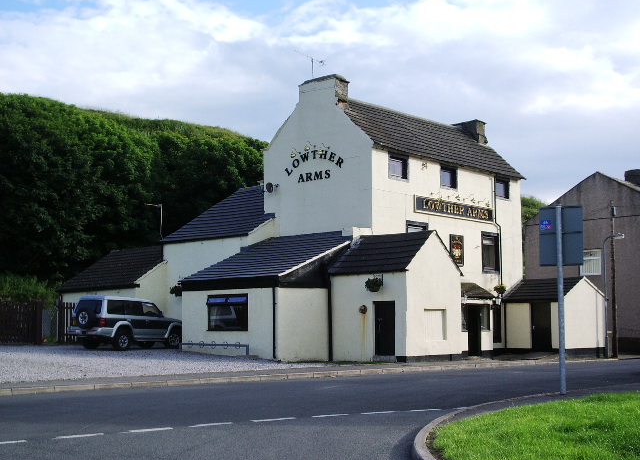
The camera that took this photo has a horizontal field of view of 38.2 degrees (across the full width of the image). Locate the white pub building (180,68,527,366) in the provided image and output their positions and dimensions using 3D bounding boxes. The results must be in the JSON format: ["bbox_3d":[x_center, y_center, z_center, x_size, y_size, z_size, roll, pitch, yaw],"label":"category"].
[{"bbox_3d":[3.173,-0.461,39.940,9.776,11.803,16.807,-5,-8,42],"label":"white pub building"}]

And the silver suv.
[{"bbox_3d":[-7.203,3.557,34.697,1.800,1.880,4.700,-4,-8,31],"label":"silver suv"}]

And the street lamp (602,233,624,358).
[{"bbox_3d":[13.855,3.087,43.449,1.102,5.851,0.280,-5,-8,42],"label":"street lamp"}]

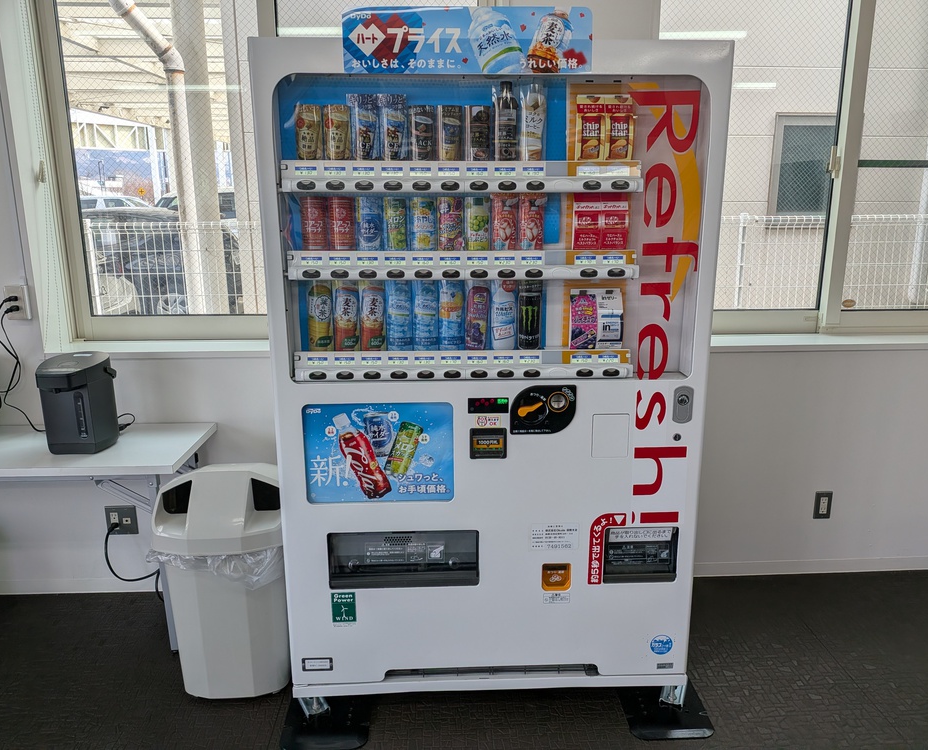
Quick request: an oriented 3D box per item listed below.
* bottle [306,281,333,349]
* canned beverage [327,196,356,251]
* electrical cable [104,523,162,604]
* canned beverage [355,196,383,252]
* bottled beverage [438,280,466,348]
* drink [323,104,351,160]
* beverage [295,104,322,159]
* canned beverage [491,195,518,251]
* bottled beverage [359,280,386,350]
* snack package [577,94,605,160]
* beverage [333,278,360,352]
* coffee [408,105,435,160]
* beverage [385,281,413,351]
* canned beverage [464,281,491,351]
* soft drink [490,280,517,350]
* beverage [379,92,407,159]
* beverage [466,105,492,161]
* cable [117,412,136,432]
[{"bbox_3d":[-0.391,-0.166,1.873,0.067,0.204,0.060,-1,13,-2],"label":"bottle"},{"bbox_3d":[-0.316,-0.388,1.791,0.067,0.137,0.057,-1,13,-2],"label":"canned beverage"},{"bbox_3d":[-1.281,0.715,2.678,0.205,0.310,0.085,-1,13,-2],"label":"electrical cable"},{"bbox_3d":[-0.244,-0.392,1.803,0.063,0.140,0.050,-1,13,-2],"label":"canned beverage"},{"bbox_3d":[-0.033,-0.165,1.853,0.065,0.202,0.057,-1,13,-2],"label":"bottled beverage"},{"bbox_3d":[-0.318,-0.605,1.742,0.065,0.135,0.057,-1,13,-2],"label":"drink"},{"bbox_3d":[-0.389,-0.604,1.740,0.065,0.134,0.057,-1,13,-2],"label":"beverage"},{"bbox_3d":[0.104,-0.393,1.789,0.068,0.145,0.062,-1,13,-2],"label":"canned beverage"},{"bbox_3d":[-0.248,-0.167,1.878,0.068,0.204,0.060,-1,13,-2],"label":"bottled beverage"},{"bbox_3d":[0.320,-0.619,1.746,0.069,0.157,0.035,-1,13,-2],"label":"snack package"},{"bbox_3d":[-0.318,-0.167,1.876,0.068,0.204,0.060,-1,13,-2],"label":"beverage"},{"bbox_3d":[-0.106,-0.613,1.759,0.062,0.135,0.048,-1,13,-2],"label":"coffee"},{"bbox_3d":[-0.178,-0.167,1.881,0.068,0.204,0.060,-1,13,-2],"label":"beverage"},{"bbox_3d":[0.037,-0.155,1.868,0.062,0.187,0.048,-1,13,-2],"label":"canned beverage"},{"bbox_3d":[0.108,-0.166,1.892,0.067,0.202,0.060,-1,13,-2],"label":"soft drink"},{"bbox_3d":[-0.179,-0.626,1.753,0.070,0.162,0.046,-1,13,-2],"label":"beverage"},{"bbox_3d":[0.040,-0.624,1.788,0.064,0.139,0.060,-1,13,-2],"label":"beverage"},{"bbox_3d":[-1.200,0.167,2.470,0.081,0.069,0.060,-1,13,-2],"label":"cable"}]

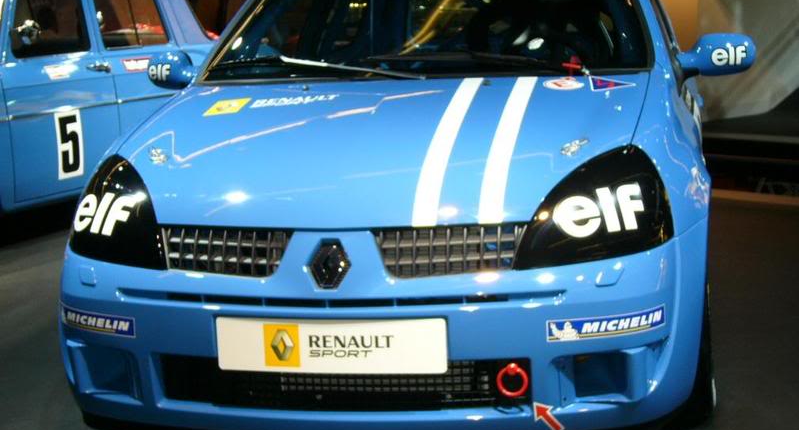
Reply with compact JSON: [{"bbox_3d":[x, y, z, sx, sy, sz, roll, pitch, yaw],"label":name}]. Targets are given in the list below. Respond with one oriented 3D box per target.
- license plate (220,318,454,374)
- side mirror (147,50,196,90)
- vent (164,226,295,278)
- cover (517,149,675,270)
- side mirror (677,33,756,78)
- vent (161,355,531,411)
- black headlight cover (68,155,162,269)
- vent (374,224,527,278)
[{"bbox_3d":[-0.151,0.287,3.045,0.520,0.118,0.020,0,10,12],"label":"license plate"},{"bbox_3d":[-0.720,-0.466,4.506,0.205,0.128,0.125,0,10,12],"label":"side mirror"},{"bbox_3d":[-0.394,0.082,3.123,0.305,0.103,0.070,1,11,21],"label":"vent"},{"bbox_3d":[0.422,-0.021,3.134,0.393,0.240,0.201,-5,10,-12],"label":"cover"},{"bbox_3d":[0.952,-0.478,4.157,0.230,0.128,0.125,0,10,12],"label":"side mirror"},{"bbox_3d":[-0.134,0.378,3.124,0.850,0.115,0.070,0,10,12],"label":"vent"},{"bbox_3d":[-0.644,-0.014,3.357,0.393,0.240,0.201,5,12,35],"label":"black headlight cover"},{"bbox_3d":[0.106,0.079,3.019,0.310,0.103,0.070,-2,10,3],"label":"vent"}]

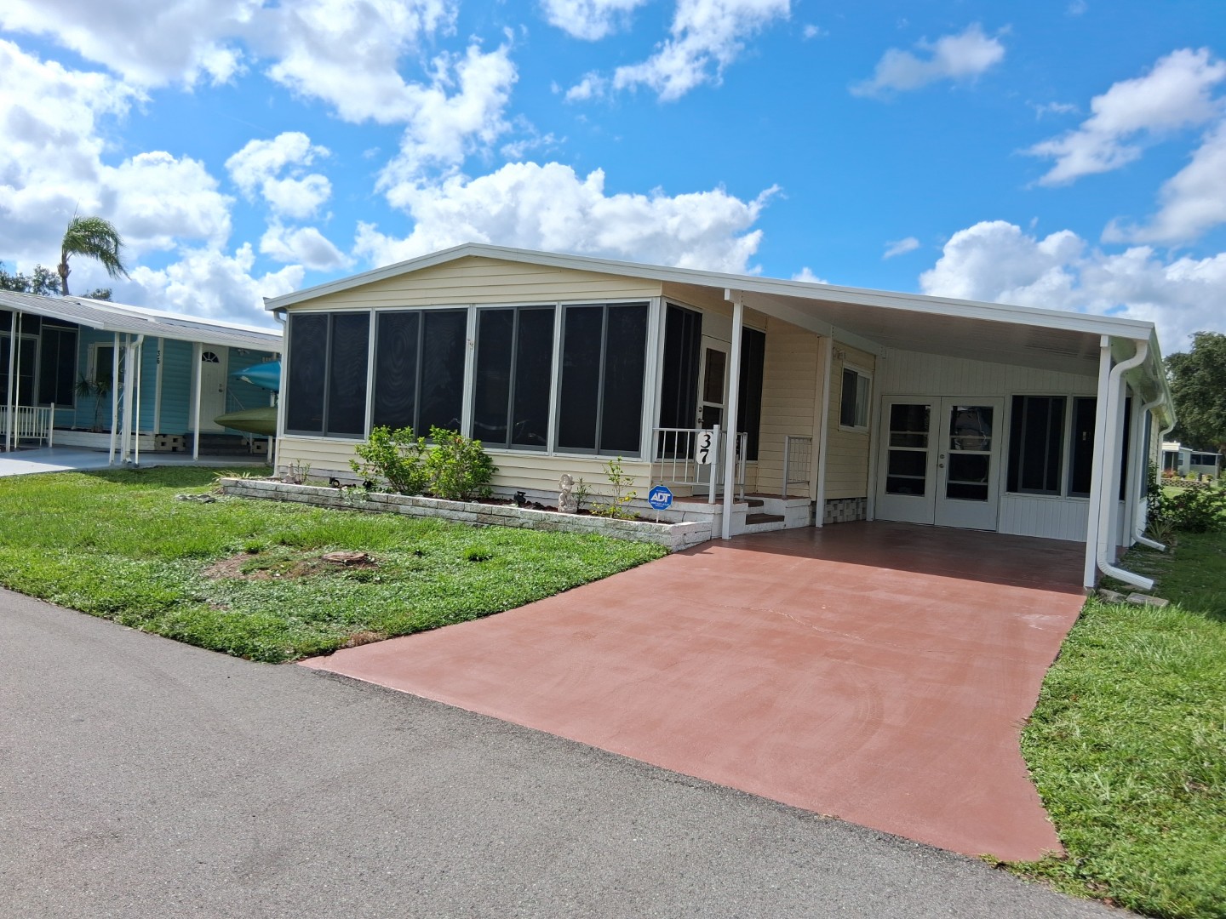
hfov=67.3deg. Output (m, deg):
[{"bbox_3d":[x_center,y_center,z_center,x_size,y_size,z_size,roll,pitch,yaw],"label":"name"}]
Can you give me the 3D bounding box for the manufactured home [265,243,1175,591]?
[{"bbox_3d":[3.994,-0.841,17.933,11.711,3.471,16.665,4,1,32],"label":"manufactured home"}]

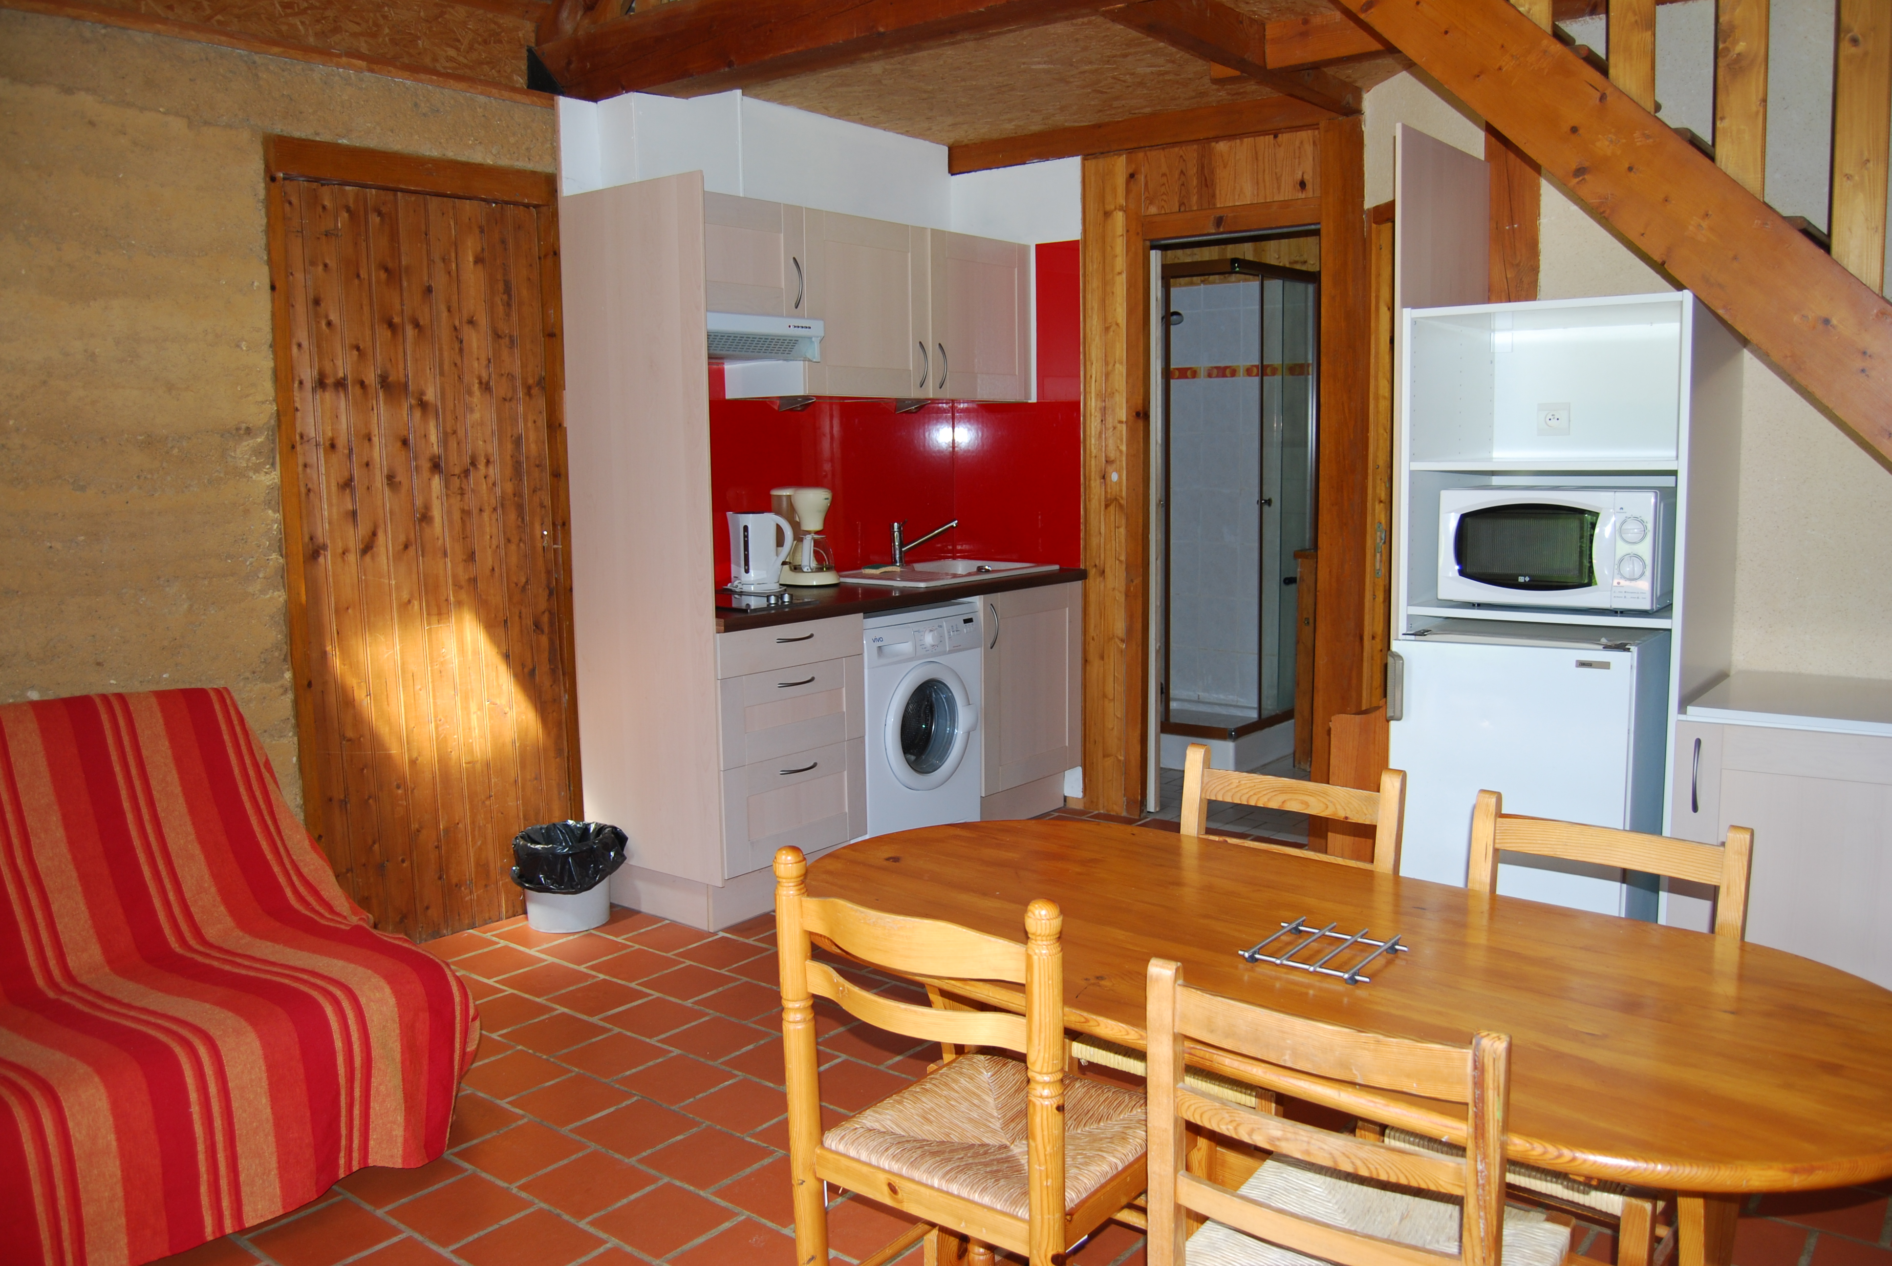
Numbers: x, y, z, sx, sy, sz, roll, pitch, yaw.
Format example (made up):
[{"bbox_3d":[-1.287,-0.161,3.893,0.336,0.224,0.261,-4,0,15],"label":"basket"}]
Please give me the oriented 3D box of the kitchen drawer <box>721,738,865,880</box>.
[{"bbox_3d":[-0.609,0.494,4.352,0.450,0.312,0.596,5,9,39],"label":"kitchen drawer"}]

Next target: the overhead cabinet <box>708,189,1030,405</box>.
[{"bbox_3d":[-0.389,-1.073,4.752,0.385,0.578,1.836,5,9,38],"label":"overhead cabinet"}]

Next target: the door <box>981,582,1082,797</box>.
[{"bbox_3d":[0.311,0.190,5.122,0.022,0.700,0.598,5,9,39],"label":"door"}]

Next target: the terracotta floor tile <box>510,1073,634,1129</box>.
[{"bbox_3d":[-0.773,0.970,2.936,0.195,0.012,0.193,5,9,38],"label":"terracotta floor tile"}]

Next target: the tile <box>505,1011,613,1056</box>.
[{"bbox_3d":[-0.911,0.947,3.340,0.193,0.012,0.187,5,9,38],"label":"tile"}]

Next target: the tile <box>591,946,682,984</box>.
[{"bbox_3d":[-0.822,0.890,3.771,0.193,0.012,0.187,5,9,38],"label":"tile"}]

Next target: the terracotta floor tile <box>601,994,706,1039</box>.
[{"bbox_3d":[-0.686,0.914,3.358,0.195,0.012,0.193,5,9,38],"label":"terracotta floor tile"}]

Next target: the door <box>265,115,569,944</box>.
[{"bbox_3d":[-1.403,-0.206,3.924,0.062,2.137,0.860,5,9,38],"label":"door"}]

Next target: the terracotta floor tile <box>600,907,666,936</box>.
[{"bbox_3d":[-0.919,0.831,4.028,0.195,0.012,0.193,5,9,38],"label":"terracotta floor tile"}]

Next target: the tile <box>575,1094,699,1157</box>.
[{"bbox_3d":[-0.612,0.984,2.811,0.195,0.012,0.193,5,9,38],"label":"tile"}]

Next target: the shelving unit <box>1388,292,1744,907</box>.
[{"bbox_3d":[1.460,0.057,3.325,0.600,1.620,0.600,5,9,38],"label":"shelving unit"}]

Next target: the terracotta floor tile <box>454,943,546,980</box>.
[{"bbox_3d":[-1.192,0.890,3.808,0.193,0.012,0.187,5,9,38],"label":"terracotta floor tile"}]

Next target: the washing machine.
[{"bbox_3d":[-0.272,0.327,4.887,0.570,0.850,0.597,6,10,39],"label":"washing machine"}]

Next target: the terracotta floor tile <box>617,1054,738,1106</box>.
[{"bbox_3d":[-0.599,1.000,3.164,0.202,0.015,0.193,5,10,37],"label":"terracotta floor tile"}]

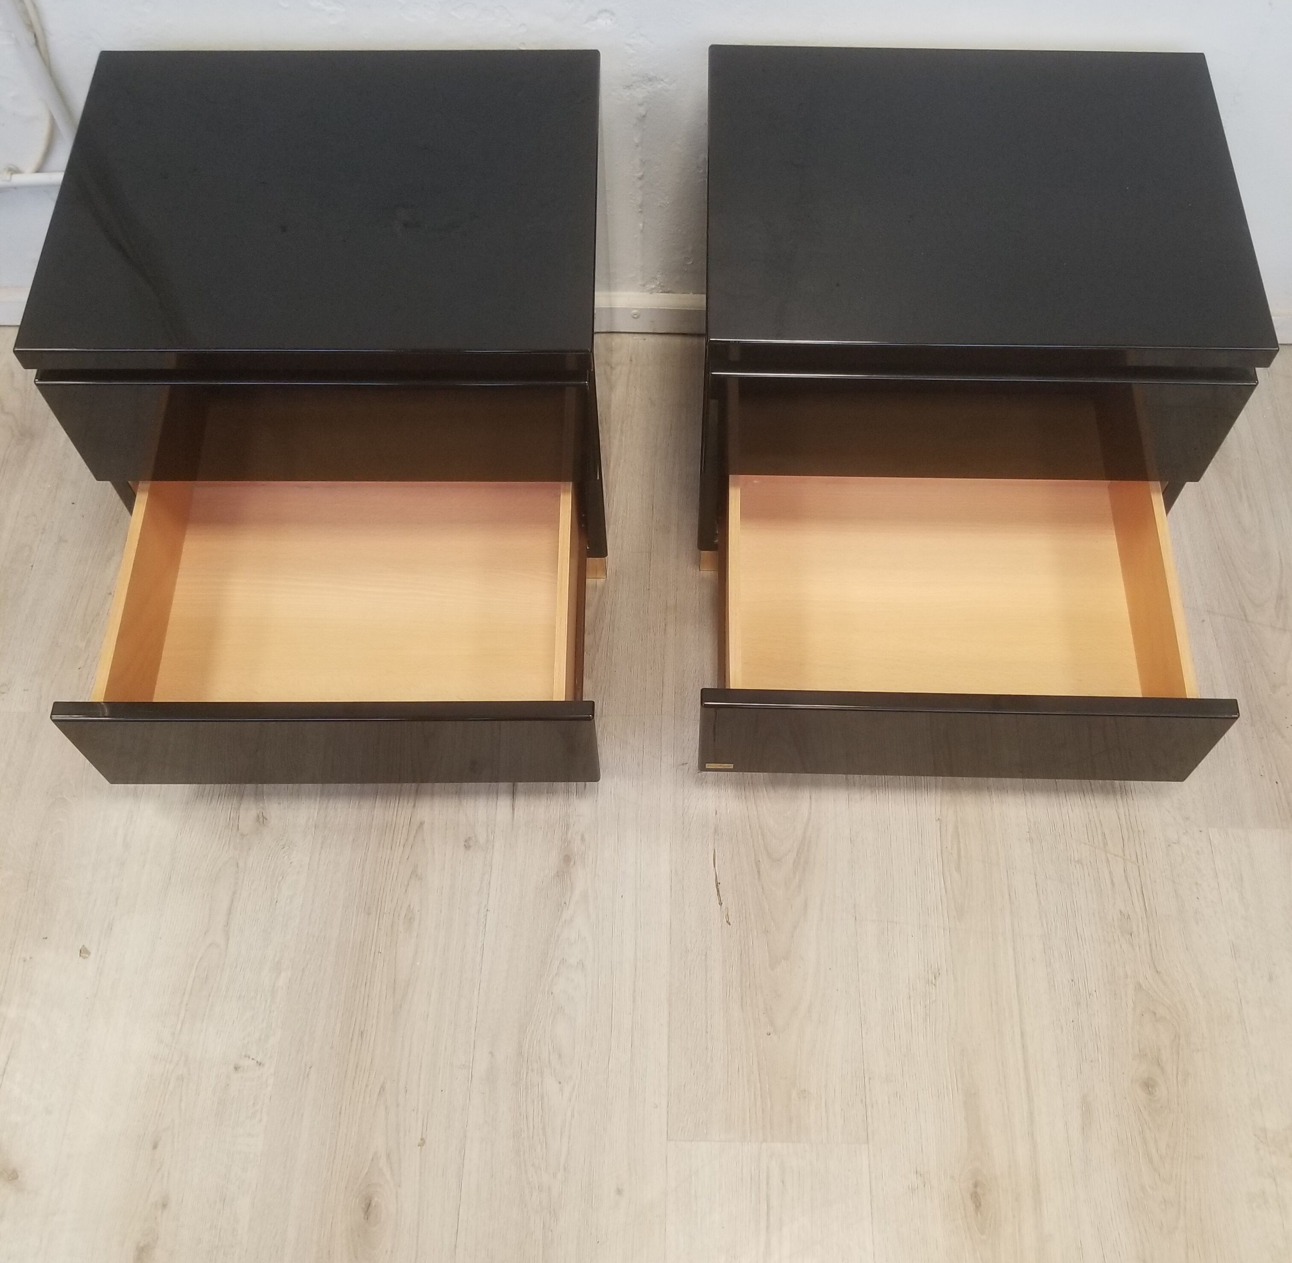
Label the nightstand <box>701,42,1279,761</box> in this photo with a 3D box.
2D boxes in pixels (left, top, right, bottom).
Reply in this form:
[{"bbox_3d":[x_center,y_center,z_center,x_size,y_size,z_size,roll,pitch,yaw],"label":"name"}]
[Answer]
[{"bbox_3d":[0.316,-0.215,1.381,0.515,0.428,0.660,1,62,0],"label":"nightstand"}]

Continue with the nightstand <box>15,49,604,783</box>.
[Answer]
[{"bbox_3d":[-0.306,-0.209,1.376,0.515,0.428,0.662,0,62,0],"label":"nightstand"}]

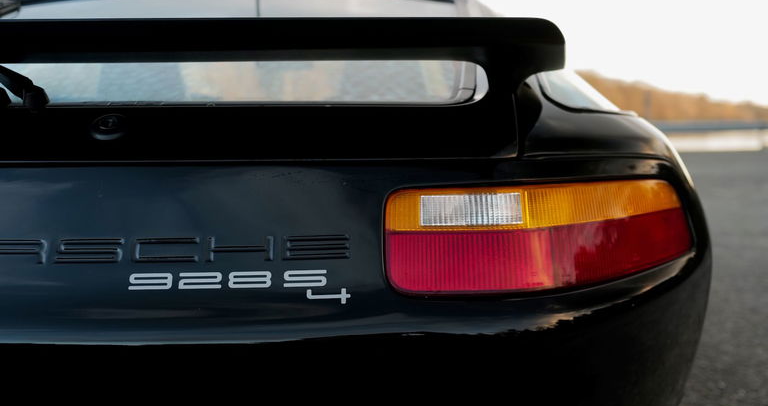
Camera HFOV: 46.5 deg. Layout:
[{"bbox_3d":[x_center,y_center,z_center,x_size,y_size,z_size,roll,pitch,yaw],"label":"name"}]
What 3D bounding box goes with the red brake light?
[{"bbox_3d":[0.223,0.032,1.159,0.475,0.130,0.190,-1,5,-11],"label":"red brake light"}]

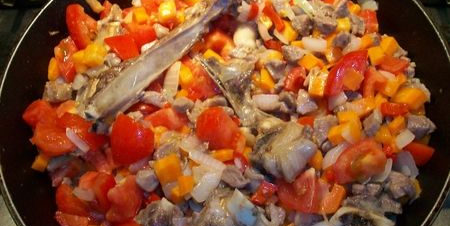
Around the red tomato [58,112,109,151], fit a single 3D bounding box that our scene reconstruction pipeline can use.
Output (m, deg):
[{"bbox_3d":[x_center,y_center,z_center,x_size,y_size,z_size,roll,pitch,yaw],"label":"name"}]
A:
[{"bbox_3d":[-0.100,0.013,0.314,0.034,0.024,0.027,-1,59,2],"label":"red tomato"}]

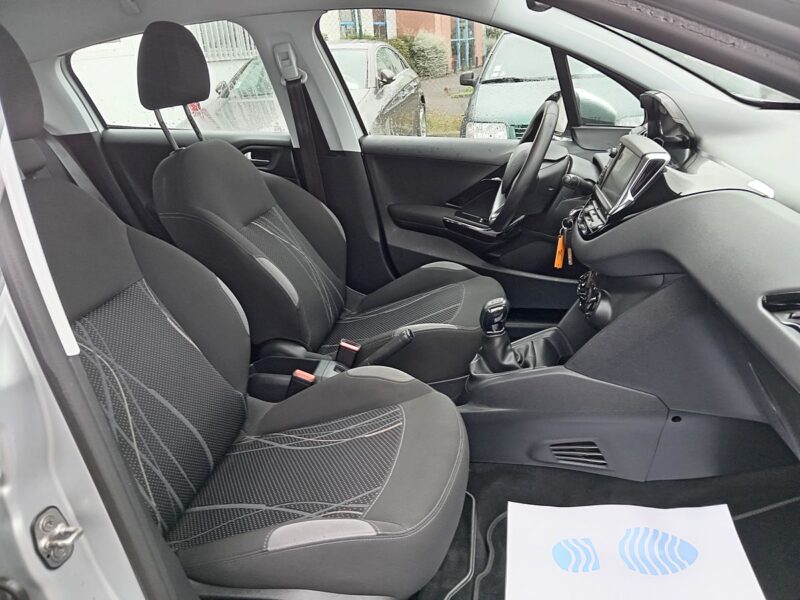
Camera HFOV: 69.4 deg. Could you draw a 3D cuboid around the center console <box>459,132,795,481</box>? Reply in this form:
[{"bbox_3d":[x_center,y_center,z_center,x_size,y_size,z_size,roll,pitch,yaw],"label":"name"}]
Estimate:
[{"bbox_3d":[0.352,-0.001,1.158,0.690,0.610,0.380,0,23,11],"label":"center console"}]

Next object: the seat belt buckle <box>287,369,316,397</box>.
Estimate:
[{"bbox_3d":[-0.216,0.182,1.258,0.047,0.080,0.030,16,25,4],"label":"seat belt buckle"}]

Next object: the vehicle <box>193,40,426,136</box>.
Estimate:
[{"bbox_3d":[-0.843,-2.188,6.629,1.840,1.440,4.500,0,23,11],"label":"vehicle"}]

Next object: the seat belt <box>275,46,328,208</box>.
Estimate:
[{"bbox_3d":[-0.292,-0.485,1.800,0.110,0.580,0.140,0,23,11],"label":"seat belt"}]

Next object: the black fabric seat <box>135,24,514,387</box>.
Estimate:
[{"bbox_3d":[-0.179,-0.244,1.534,0.930,0.950,0.520,0,23,11],"label":"black fabric seat"}]

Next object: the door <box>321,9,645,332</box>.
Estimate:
[{"bbox_3d":[0.316,-0.387,1.784,1.030,1.000,0.250,0,23,11],"label":"door"}]

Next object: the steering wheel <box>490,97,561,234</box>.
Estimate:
[{"bbox_3d":[0.311,-0.325,1.404,0.110,0.340,0.350,21,25,2],"label":"steering wheel"}]

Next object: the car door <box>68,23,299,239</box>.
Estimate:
[{"bbox_3d":[-0.621,-0.387,1.967,0.870,1.000,0.250,0,23,11],"label":"car door"}]

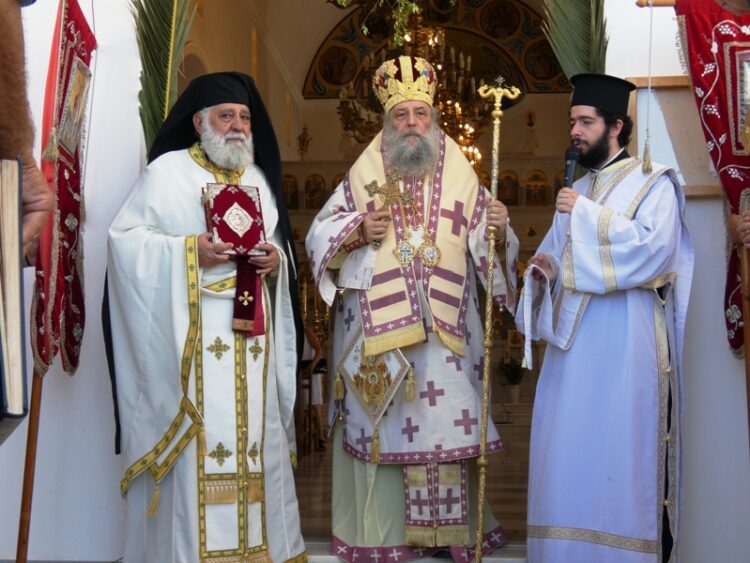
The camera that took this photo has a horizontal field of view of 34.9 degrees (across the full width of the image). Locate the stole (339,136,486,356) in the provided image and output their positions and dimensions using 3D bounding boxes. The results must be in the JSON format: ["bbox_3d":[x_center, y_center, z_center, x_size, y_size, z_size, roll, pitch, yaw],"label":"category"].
[{"bbox_3d":[0.131,-0.143,4.170,0.490,0.800,0.340,0,-5,0],"label":"stole"}]

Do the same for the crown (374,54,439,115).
[{"bbox_3d":[0.108,-0.692,4.220,0.230,0.195,0.230,-4,-11,-4],"label":"crown"}]

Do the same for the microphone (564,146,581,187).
[{"bbox_3d":[0.646,-0.348,3.950,0.050,0.200,0.050,12,-7,-31],"label":"microphone"}]

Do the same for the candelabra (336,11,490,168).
[{"bbox_3d":[0.360,-1.781,11.000,1.420,1.480,1.420,0,-5,0],"label":"candelabra"}]

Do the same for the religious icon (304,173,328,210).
[{"bbox_3d":[-0.834,-1.276,17.000,0.310,0.520,0.040,0,-5,5],"label":"religious icon"}]

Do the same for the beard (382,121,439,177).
[{"bbox_3d":[0.123,-0.458,4.120,0.190,0.195,0.140,0,-5,-1],"label":"beard"}]

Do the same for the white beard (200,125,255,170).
[{"bbox_3d":[-0.485,-0.441,3.920,0.170,0.160,0.140,2,-5,-21],"label":"white beard"}]

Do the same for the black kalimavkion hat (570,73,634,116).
[{"bbox_3d":[0.769,-0.630,4.030,0.228,0.125,0.228,7,-6,1],"label":"black kalimavkion hat"}]

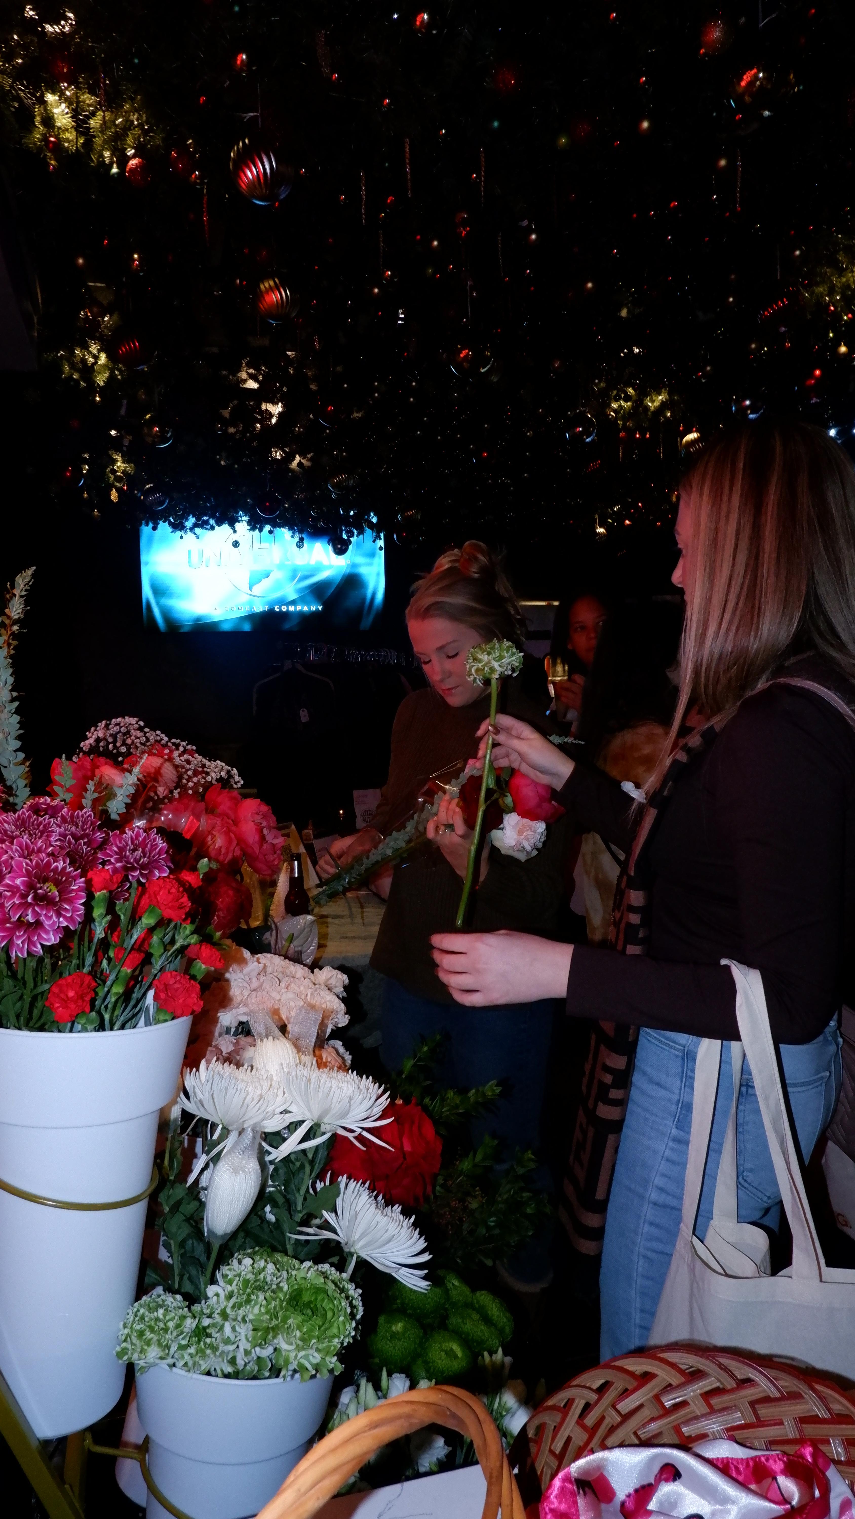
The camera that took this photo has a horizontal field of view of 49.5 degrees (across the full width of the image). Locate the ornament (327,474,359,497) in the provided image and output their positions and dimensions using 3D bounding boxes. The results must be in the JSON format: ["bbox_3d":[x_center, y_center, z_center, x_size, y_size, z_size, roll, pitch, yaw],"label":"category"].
[{"bbox_3d":[-0.255,-0.841,2.800,0.090,0.090,0.090,-1,7,0],"label":"ornament"}]

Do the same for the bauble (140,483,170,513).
[{"bbox_3d":[-0.878,-0.849,3.000,0.090,0.095,0.090,-1,7,0],"label":"bauble"}]

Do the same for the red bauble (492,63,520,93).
[{"bbox_3d":[0.159,-1.376,1.870,0.060,0.063,0.060,-1,7,0],"label":"red bauble"}]

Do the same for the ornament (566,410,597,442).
[{"bbox_3d":[0.450,-0.972,2.700,0.090,0.095,0.090,-1,7,0],"label":"ornament"}]

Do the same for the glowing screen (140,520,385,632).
[{"bbox_3d":[-0.813,-0.976,4.595,1.200,0.680,0.060,-3,8,-11],"label":"glowing screen"}]

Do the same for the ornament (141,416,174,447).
[{"bbox_3d":[-0.785,-0.956,2.700,0.090,0.095,0.090,-1,7,0],"label":"ornament"}]

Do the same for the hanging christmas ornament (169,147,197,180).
[{"bbox_3d":[-0.528,-1.288,2.000,0.060,0.065,0.060,-1,7,0],"label":"hanging christmas ornament"}]

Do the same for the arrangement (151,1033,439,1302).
[{"bbox_3d":[-0.139,0.438,0.990,0.290,0.290,0.260,-1,7,0],"label":"arrangement"}]

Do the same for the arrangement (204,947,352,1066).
[{"bbox_3d":[-0.207,0.345,1.280,0.210,0.190,0.200,-1,7,0],"label":"arrangement"}]

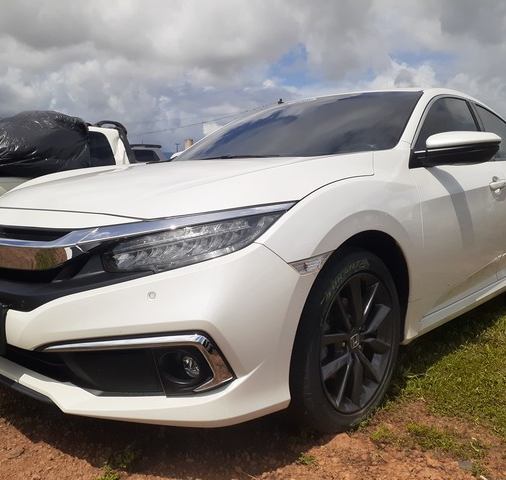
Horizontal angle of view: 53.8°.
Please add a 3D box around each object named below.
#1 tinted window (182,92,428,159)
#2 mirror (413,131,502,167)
[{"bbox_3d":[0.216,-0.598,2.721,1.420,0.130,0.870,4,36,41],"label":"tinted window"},{"bbox_3d":[0.833,-0.367,2.036,0.250,0.150,0.220,4,7,41],"label":"mirror"}]

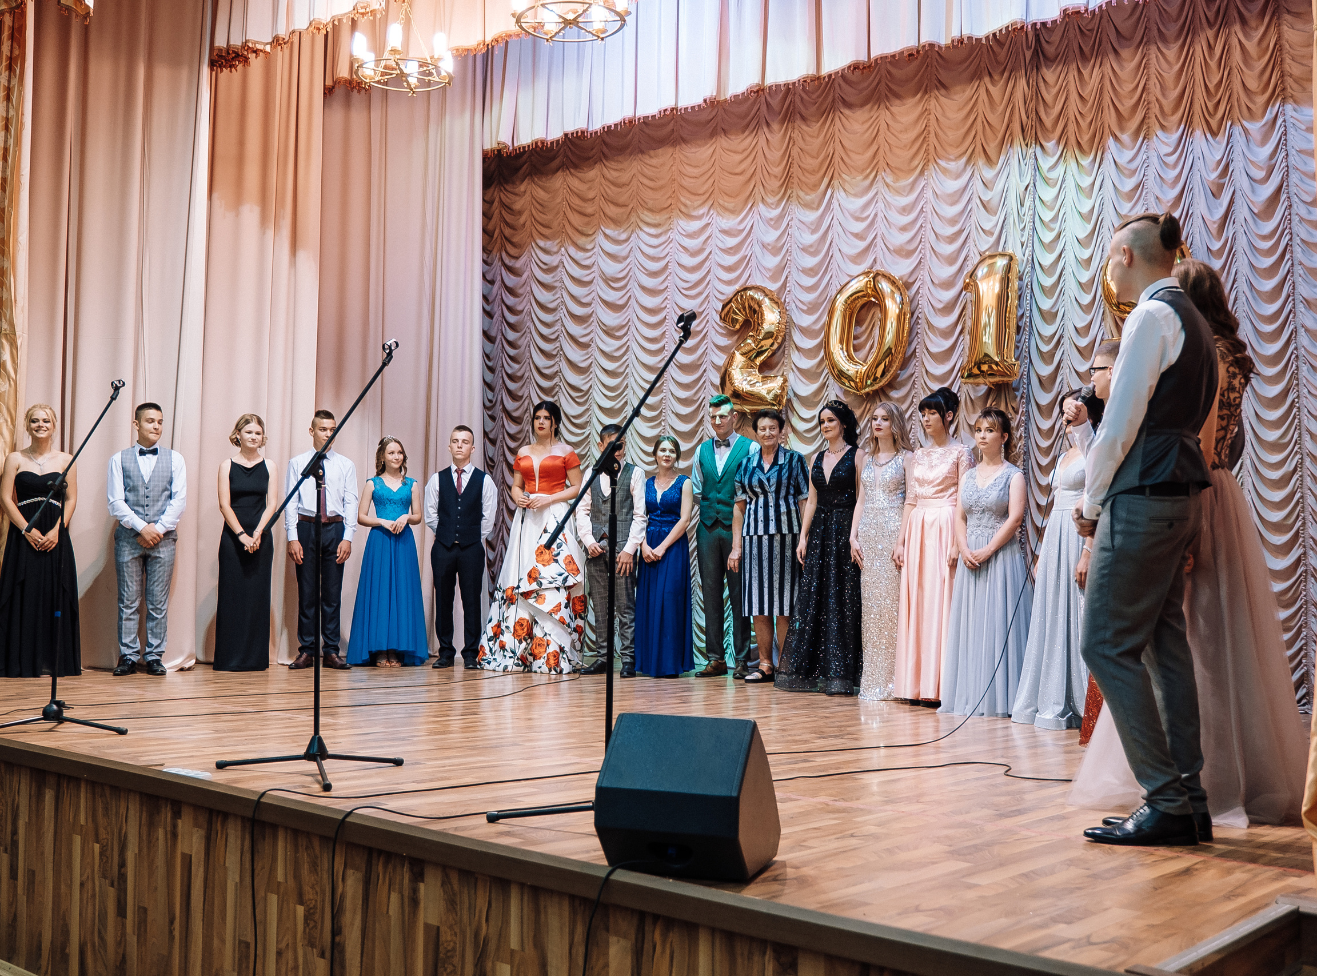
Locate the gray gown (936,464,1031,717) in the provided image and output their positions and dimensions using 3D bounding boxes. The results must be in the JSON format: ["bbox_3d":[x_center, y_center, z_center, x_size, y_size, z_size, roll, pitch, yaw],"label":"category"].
[{"bbox_3d":[1.731,0.528,7.330,0.500,1.318,0.470,-1,-3,38],"label":"gray gown"}]

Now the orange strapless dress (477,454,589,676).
[{"bbox_3d":[-0.853,0.504,9.534,0.750,1.508,0.680,0,-3,20],"label":"orange strapless dress"}]

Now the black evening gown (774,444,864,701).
[{"bbox_3d":[0.996,0.479,8.330,0.530,1.451,0.490,-2,-3,38],"label":"black evening gown"}]

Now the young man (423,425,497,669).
[{"bbox_3d":[-1.428,0.410,9.950,0.520,1.714,0.330,1,-2,-5],"label":"young man"}]

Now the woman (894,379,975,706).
[{"bbox_3d":[1.553,0.313,7.840,0.470,1.755,0.410,-2,-3,44],"label":"woman"}]

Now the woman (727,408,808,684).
[{"bbox_3d":[0.709,0.366,8.890,0.510,1.760,0.360,0,-3,22],"label":"woman"}]

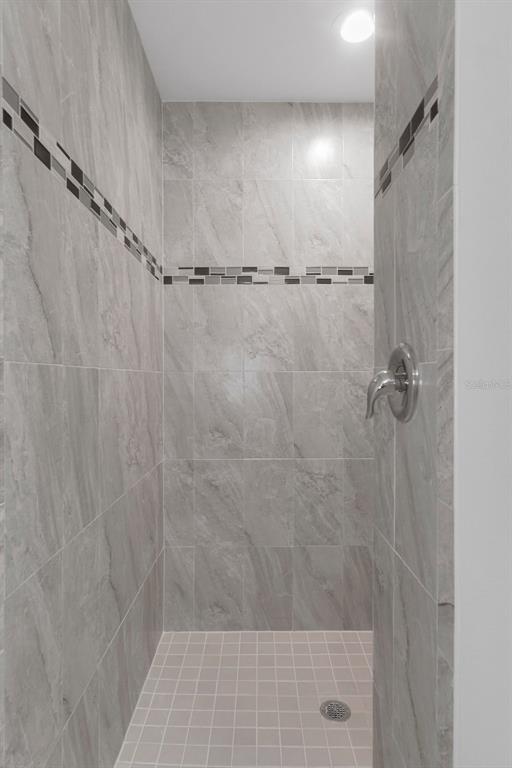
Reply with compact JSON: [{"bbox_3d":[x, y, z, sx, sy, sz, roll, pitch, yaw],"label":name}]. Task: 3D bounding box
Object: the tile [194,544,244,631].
[{"bbox_3d":[-0.175,0.971,1.925,0.232,0.404,0.010,0,1,0],"label":"tile"}]

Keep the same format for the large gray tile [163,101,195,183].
[{"bbox_3d":[-0.378,-1.187,1.991,0.151,0.376,0.010,0,1,0],"label":"large gray tile"}]

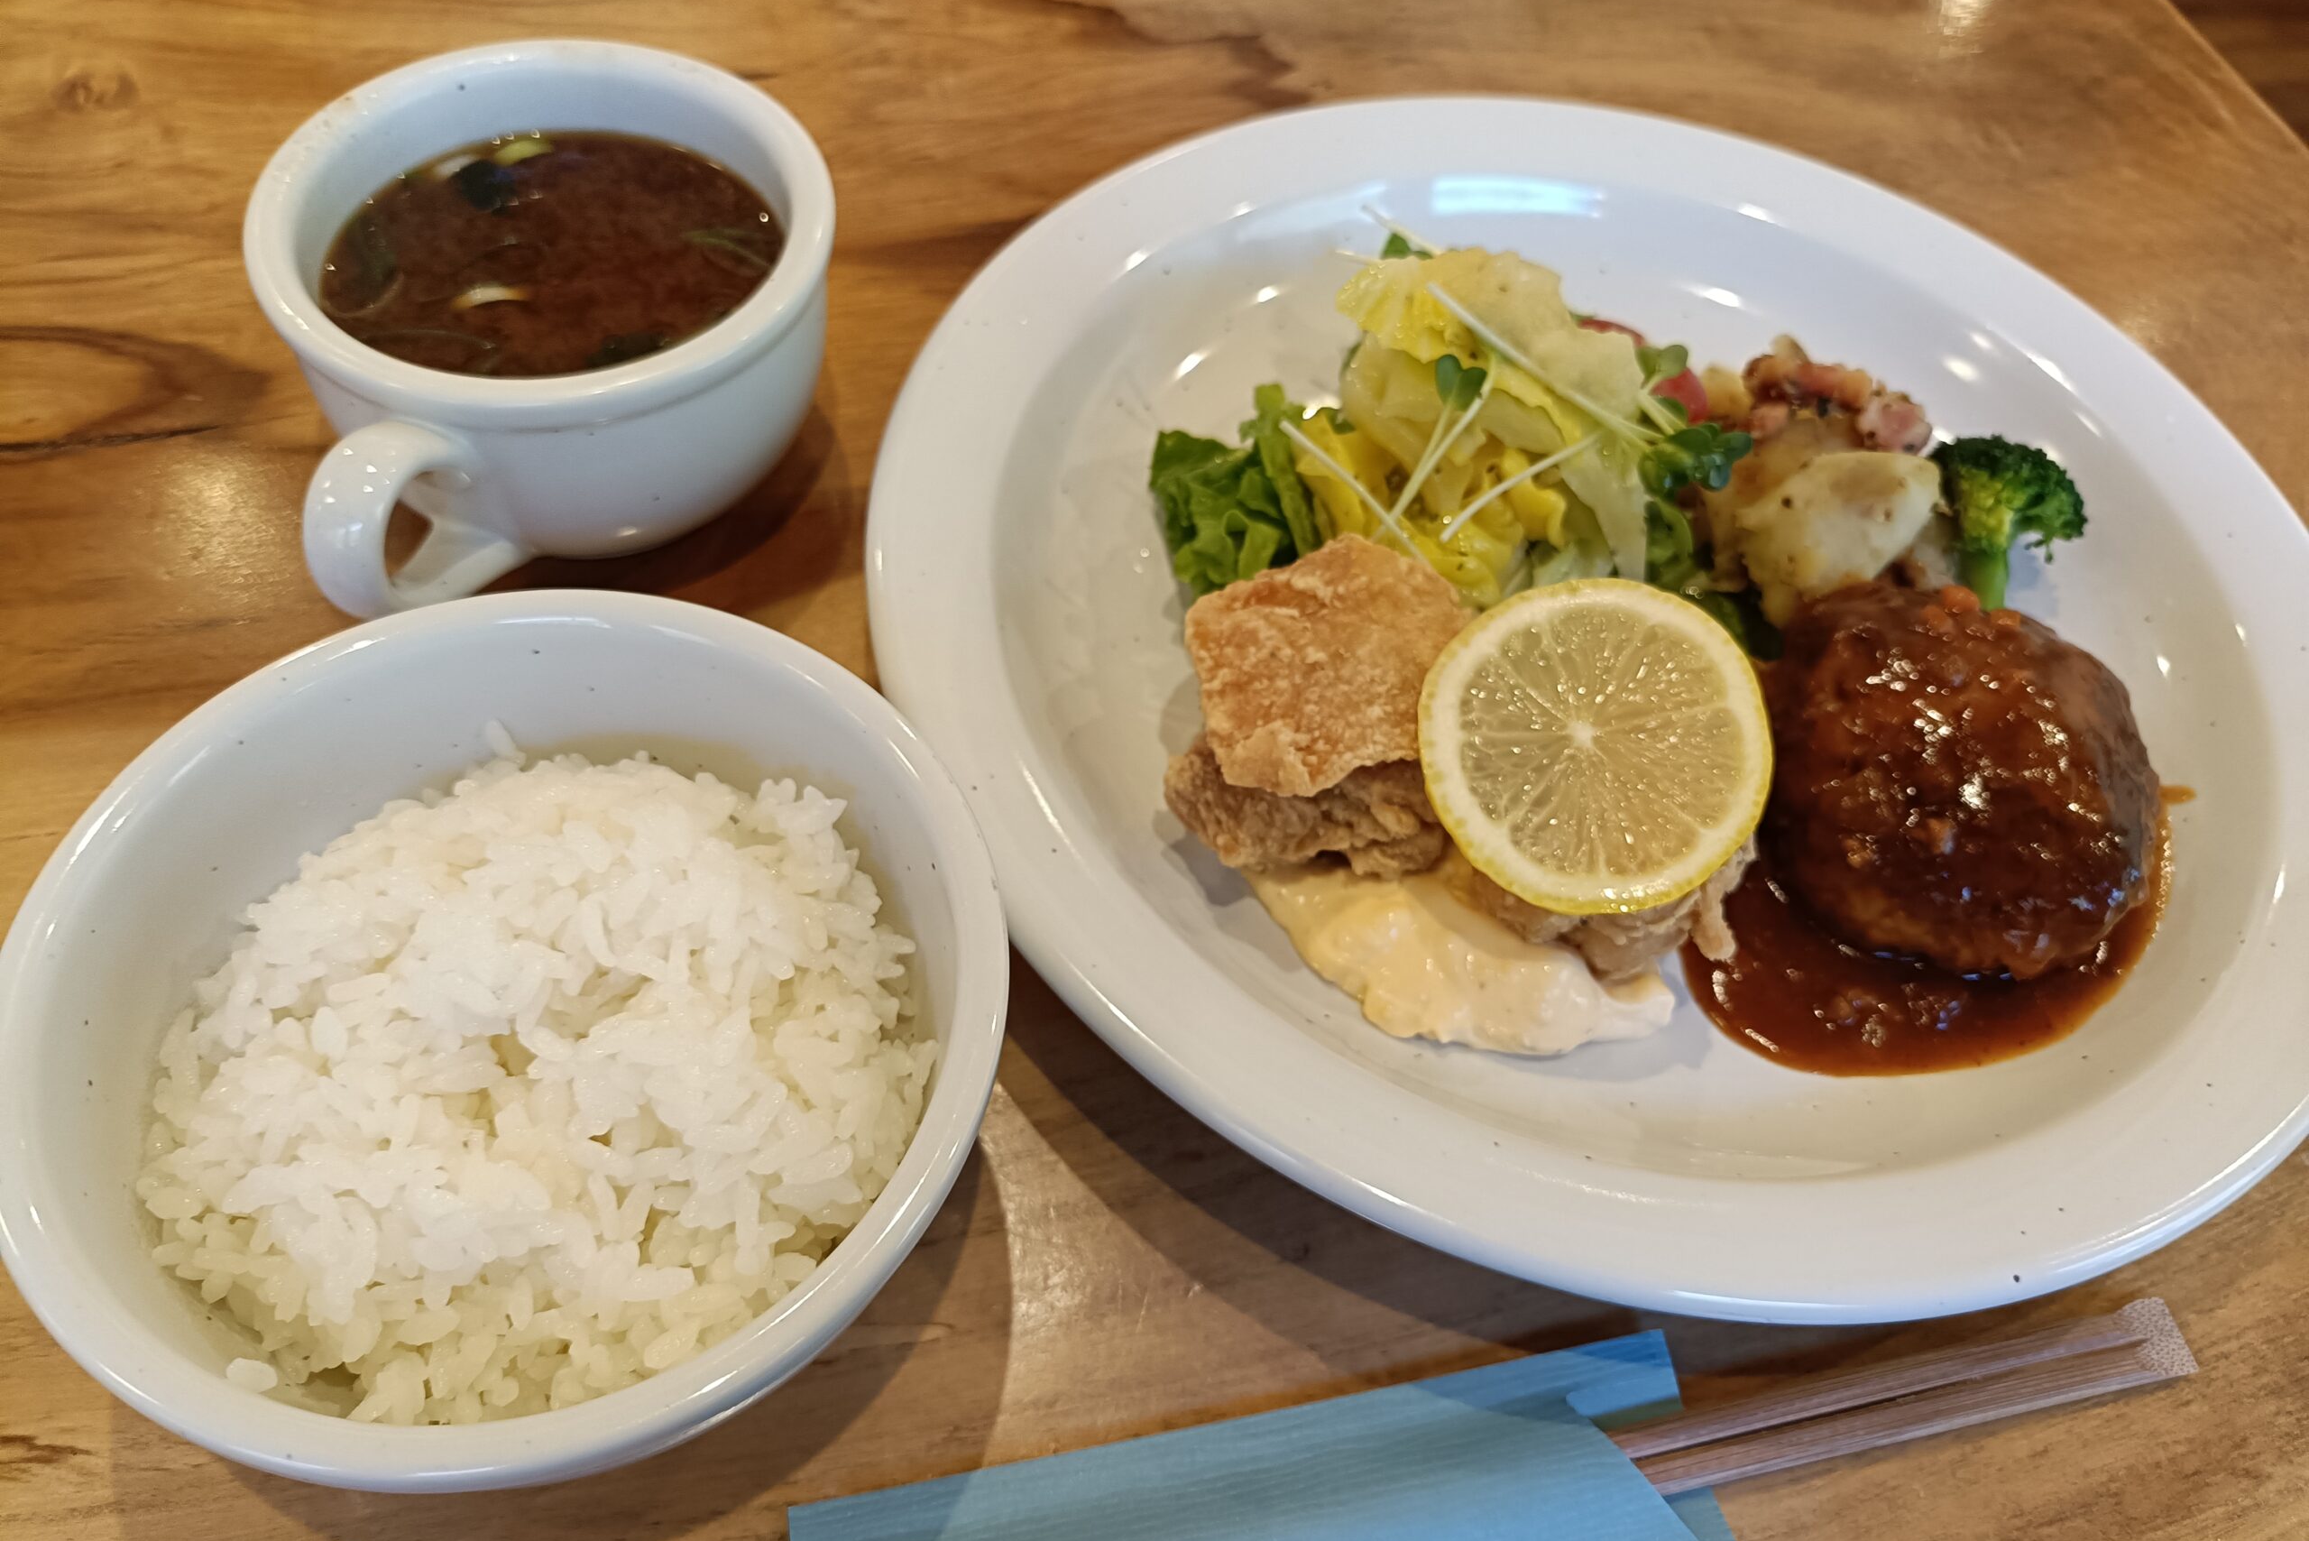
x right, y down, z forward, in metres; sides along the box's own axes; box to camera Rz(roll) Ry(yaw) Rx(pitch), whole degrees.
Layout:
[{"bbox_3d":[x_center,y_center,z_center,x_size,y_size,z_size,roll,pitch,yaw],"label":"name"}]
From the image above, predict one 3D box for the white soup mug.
[{"bbox_3d":[-0.118,-0.078,0.325,0.103,0.060,0.126,20,56,6],"label":"white soup mug"}]

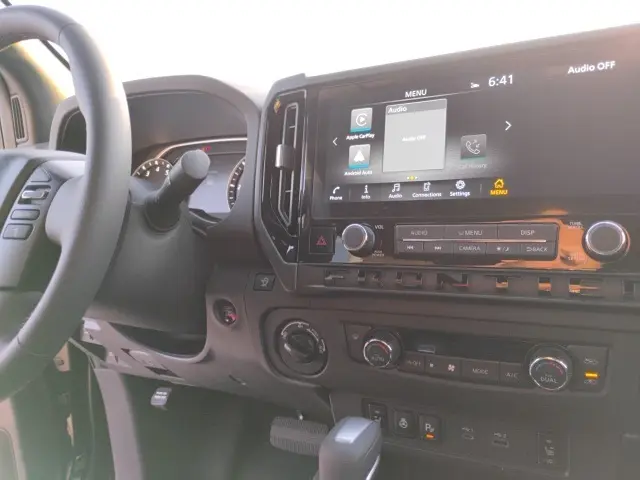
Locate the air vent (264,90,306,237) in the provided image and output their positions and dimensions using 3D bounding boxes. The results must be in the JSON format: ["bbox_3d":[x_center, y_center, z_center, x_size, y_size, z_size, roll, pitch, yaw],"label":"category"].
[{"bbox_3d":[-0.038,-0.082,0.560,0.048,0.157,0.025,0,-6,27],"label":"air vent"}]

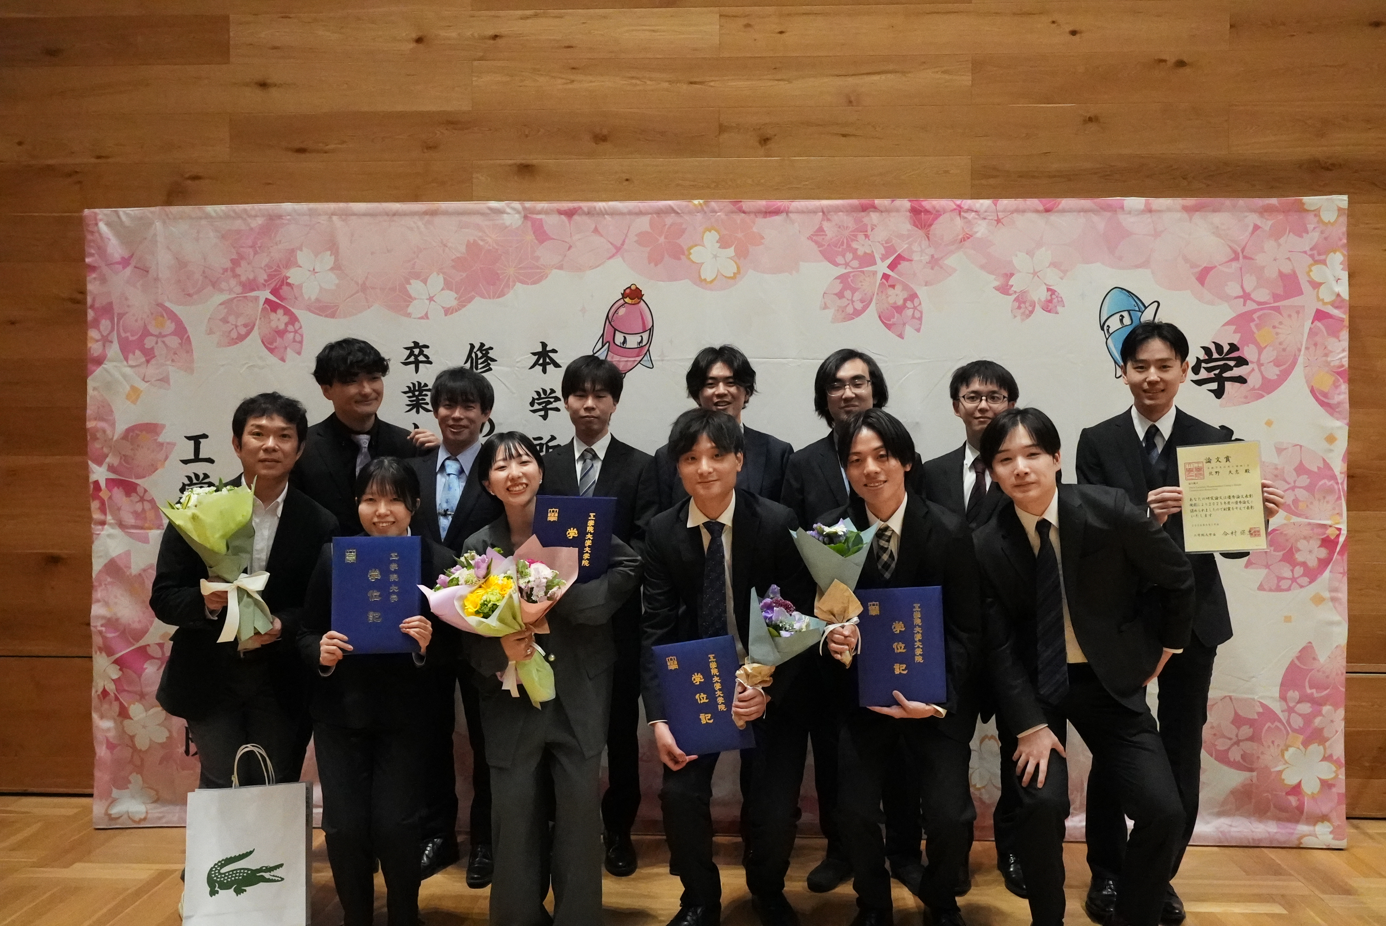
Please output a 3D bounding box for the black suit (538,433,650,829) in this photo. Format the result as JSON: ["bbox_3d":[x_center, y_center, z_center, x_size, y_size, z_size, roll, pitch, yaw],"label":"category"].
[{"bbox_3d":[-0.331,0.596,3.990,0.485,1.364,0.303,0,0,-2],"label":"black suit"}]

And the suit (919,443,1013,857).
[{"bbox_3d":[0.931,0.613,3.838,0.495,1.353,0.313,0,0,10],"label":"suit"}]

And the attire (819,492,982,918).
[{"bbox_3d":[0.576,0.687,3.333,0.505,1.212,0.465,0,0,7],"label":"attire"}]

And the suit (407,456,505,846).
[{"bbox_3d":[-0.769,0.613,3.919,0.495,1.343,0.313,0,0,-7],"label":"suit"}]

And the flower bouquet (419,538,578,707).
[{"bbox_3d":[-0.485,0.409,3.050,0.394,0.424,0.263,-16,10,-8],"label":"flower bouquet"}]

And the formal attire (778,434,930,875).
[{"bbox_3d":[0.519,0.601,3.878,0.495,1.384,0.313,0,0,6],"label":"formal attire"}]

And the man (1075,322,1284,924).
[{"bbox_3d":[1.434,0.460,3.535,0.606,1.778,0.454,0,0,15],"label":"man"}]

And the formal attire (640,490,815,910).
[{"bbox_3d":[0.095,0.677,3.333,0.515,1.212,0.485,0,0,0],"label":"formal attire"}]

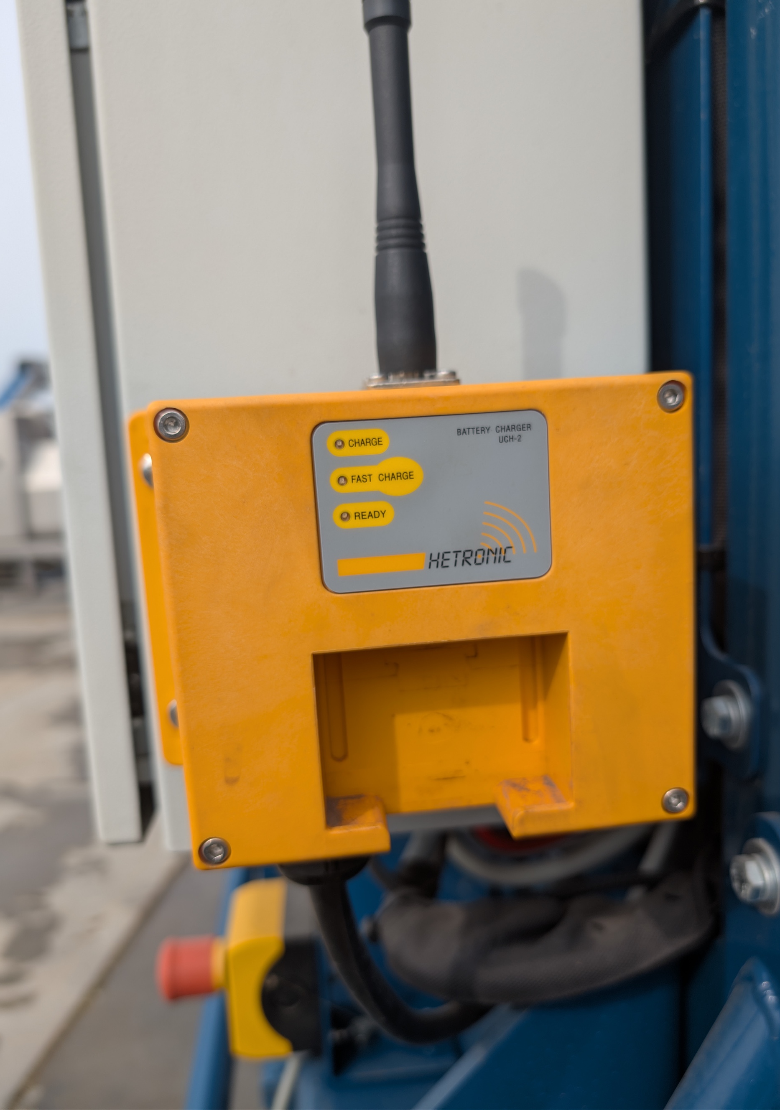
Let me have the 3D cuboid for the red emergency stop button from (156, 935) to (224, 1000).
[{"bbox_3d":[-0.126,0.260,0.485,0.040,0.040,0.040,-4,8,-5],"label":"red emergency stop button"}]

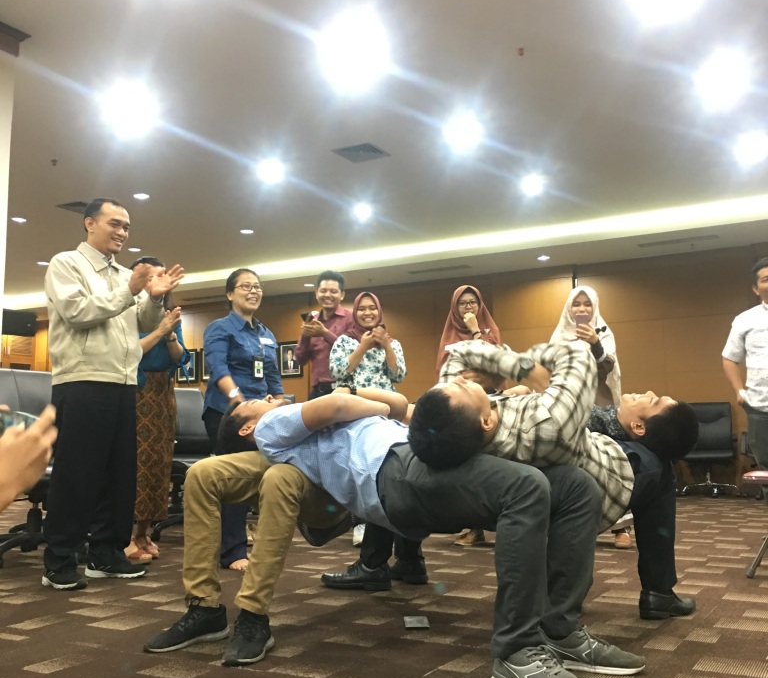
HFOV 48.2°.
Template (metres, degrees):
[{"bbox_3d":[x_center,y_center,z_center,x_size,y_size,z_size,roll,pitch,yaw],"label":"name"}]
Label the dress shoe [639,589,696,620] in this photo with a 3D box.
[{"bbox_3d":[0.967,0.881,2.917,0.280,0.105,0.100,4,-8,-31],"label":"dress shoe"}]

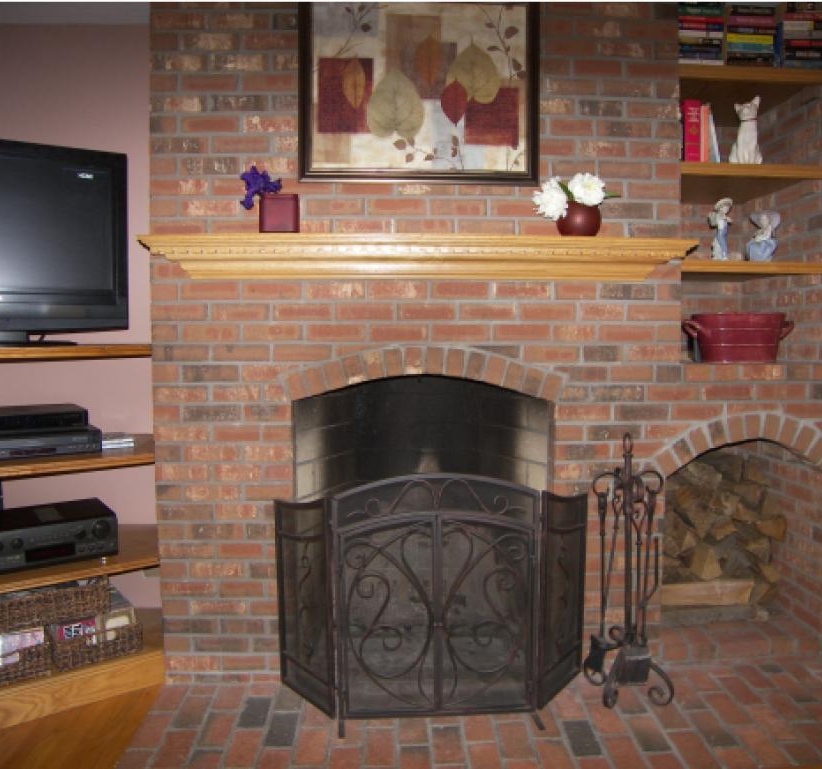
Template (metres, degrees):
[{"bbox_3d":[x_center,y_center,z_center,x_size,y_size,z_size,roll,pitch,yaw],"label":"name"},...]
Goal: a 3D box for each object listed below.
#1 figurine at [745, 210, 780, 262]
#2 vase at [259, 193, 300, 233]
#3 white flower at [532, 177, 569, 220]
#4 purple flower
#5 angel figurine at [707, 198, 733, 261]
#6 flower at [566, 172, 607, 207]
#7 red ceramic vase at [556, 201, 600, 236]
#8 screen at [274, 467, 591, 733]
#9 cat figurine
[{"bbox_3d":[1.282,-0.538,2.590,0.122,0.195,0.105,2,4,22],"label":"figurine"},{"bbox_3d":[-0.431,-0.559,2.330,0.131,0.135,0.115,0,4,-2],"label":"vase"},{"bbox_3d":[0.461,-0.612,2.345,0.120,0.145,0.120,0,4,-2],"label":"white flower"},{"bbox_3d":[-0.488,-0.642,2.320,0.138,0.146,0.125,0,4,-2],"label":"purple flower"},{"bbox_3d":[1.124,-0.558,2.580,0.085,0.235,0.085,-2,5,-32],"label":"angel figurine"},{"bbox_3d":[0.584,-0.643,2.350,0.126,0.113,0.120,0,4,-2],"label":"flower"},{"bbox_3d":[0.557,-0.548,2.360,0.146,0.130,0.146,0,4,-2],"label":"red ceramic vase"},{"bbox_3d":[0.084,0.661,2.326,1.080,0.790,0.350,0,4,-2],"label":"screen"},{"bbox_3d":[1.216,-0.915,2.575,0.122,0.250,0.135,1,4,18],"label":"cat figurine"}]

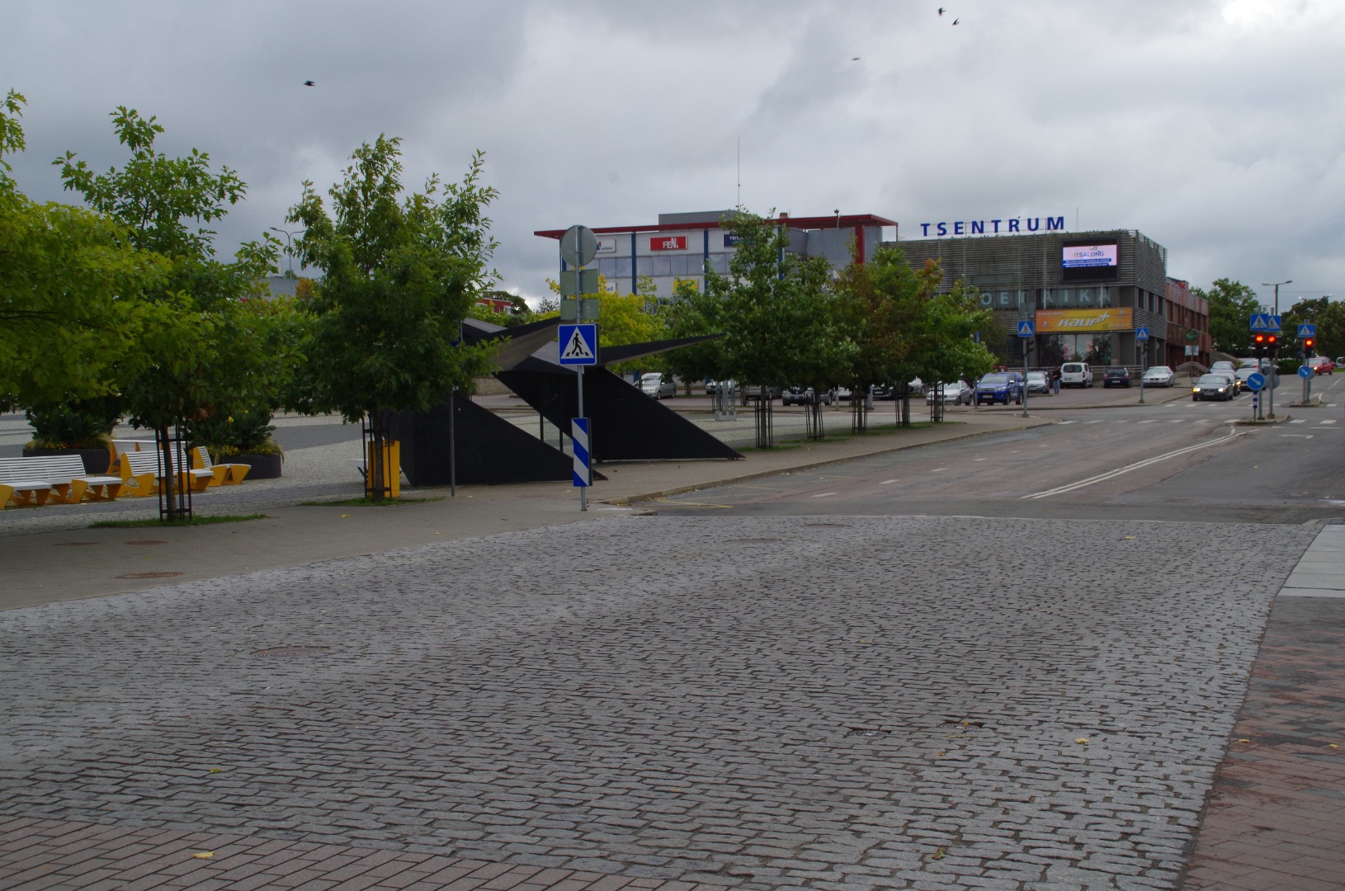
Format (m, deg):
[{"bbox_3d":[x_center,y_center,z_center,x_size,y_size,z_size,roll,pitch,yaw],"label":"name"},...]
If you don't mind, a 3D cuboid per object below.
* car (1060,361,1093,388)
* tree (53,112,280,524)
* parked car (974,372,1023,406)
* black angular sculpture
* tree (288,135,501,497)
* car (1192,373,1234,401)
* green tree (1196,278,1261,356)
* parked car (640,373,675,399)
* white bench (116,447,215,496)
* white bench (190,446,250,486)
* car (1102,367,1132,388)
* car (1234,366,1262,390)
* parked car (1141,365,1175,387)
[{"bbox_3d":[29.037,-5.016,131.500,1.820,1.810,4.380,0,1,20],"label":"car"},{"bbox_3d":[-7.116,-1.878,25.700,3.300,5.850,3.200,0,1,22],"label":"tree"},{"bbox_3d":[18.092,-3.120,101.000,1.860,1.820,5.300,0,2,20],"label":"parked car"},{"bbox_3d":[-1.979,-0.868,36.800,4.900,3.100,8.900,0,2,21],"label":"black angular sculpture"},{"bbox_3d":[-4.517,-2.084,29.700,3.450,5.950,3.350,-1,1,0],"label":"tree"},{"bbox_3d":[28.935,-3.066,97.800,1.780,1.440,4.500,0,1,22],"label":"car"},{"bbox_3d":[60.060,-13.327,198.000,7.200,9.800,7.200,0,1,20],"label":"green tree"},{"bbox_3d":[-1.229,-3.754,115.500,1.800,1.660,4.500,0,1,20],"label":"parked car"},{"bbox_3d":[-8.823,0.457,31.800,0.840,0.770,1.500,0,2,27],"label":"white bench"},{"bbox_3d":[-8.768,0.408,35.500,0.750,0.770,2.000,-1,2,2],"label":"white bench"},{"bbox_3d":[31.209,-4.735,128.000,1.690,1.450,3.950,0,2,21],"label":"car"},{"bbox_3d":[38.448,-4.396,121.500,1.800,1.460,4.600,0,2,21],"label":"car"},{"bbox_3d":[33.665,-4.745,126.500,1.840,1.470,4.800,0,2,21],"label":"parked car"}]

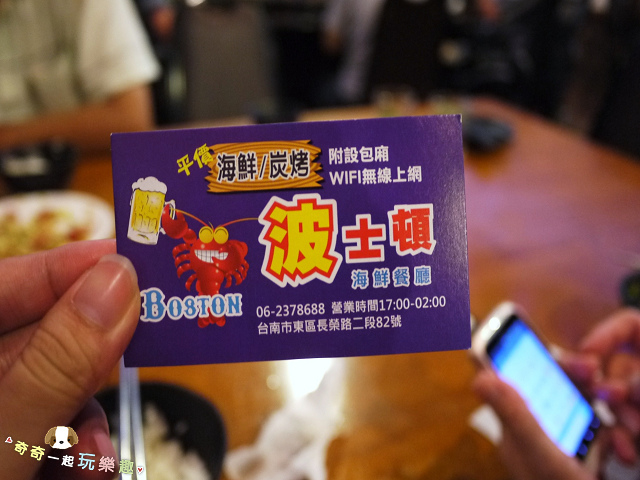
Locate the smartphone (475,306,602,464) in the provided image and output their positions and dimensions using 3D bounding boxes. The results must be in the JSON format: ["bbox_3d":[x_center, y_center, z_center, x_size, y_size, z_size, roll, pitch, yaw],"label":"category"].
[{"bbox_3d":[0.171,0.114,0.401,0.123,0.011,0.064,51,50,5],"label":"smartphone"}]

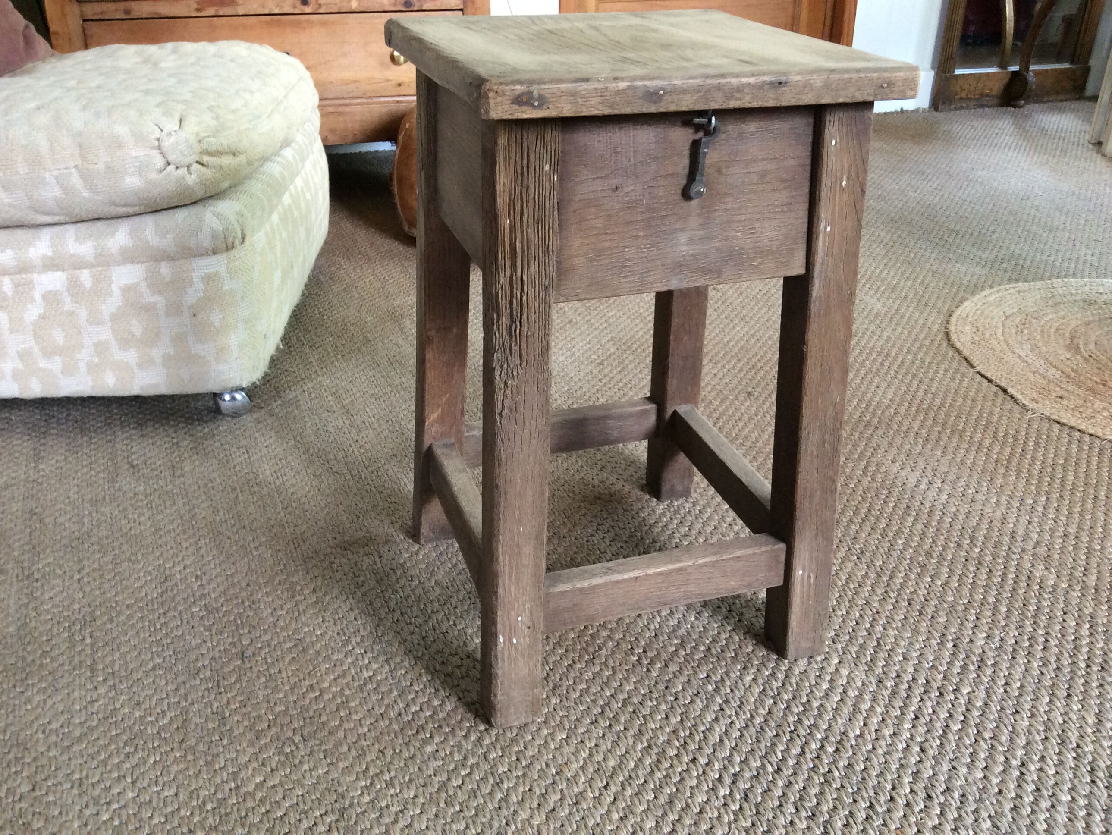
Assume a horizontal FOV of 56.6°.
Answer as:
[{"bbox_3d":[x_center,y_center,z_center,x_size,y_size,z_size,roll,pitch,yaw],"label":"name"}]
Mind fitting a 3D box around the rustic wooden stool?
[{"bbox_3d":[0.048,-0.058,0.861,0.301,0.485,0.301,-8,30,-17],"label":"rustic wooden stool"}]

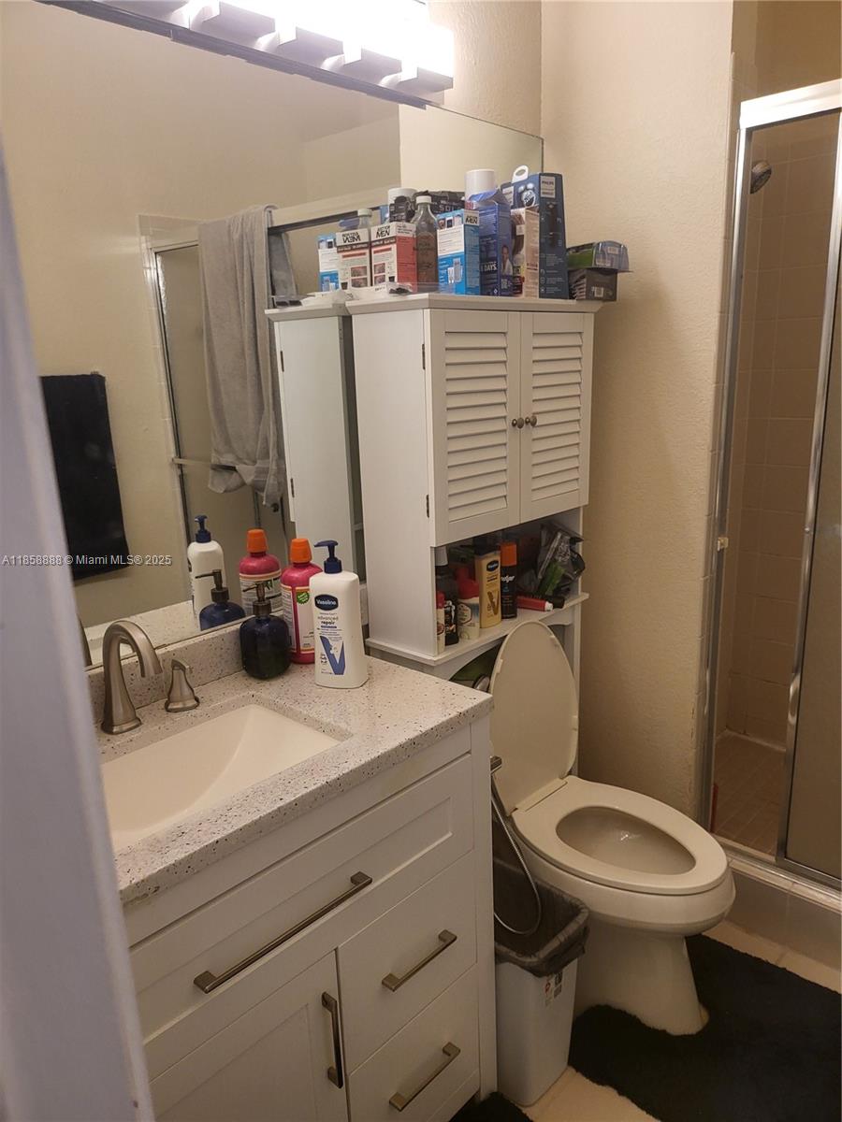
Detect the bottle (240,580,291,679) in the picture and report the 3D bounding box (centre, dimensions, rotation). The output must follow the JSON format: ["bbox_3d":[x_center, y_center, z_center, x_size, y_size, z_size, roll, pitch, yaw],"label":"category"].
[{"bbox_3d":[-0.295,0.127,1.457,0.093,0.177,0.094,-2,14,1],"label":"bottle"}]

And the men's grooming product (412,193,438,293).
[{"bbox_3d":[0.010,-0.638,1.595,0.056,0.204,0.056,-2,14,1],"label":"men's grooming product"}]

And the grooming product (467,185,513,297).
[{"bbox_3d":[0.137,-0.630,1.585,0.076,0.185,0.041,11,19,43],"label":"grooming product"}]

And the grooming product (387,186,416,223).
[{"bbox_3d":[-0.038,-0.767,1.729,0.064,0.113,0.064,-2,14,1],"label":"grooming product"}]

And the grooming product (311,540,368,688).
[{"bbox_3d":[-0.154,0.093,1.397,0.089,0.262,0.058,1,15,12],"label":"grooming product"}]

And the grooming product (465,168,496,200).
[{"bbox_3d":[0.133,-0.710,1.717,0.066,0.270,0.066,11,20,41],"label":"grooming product"}]

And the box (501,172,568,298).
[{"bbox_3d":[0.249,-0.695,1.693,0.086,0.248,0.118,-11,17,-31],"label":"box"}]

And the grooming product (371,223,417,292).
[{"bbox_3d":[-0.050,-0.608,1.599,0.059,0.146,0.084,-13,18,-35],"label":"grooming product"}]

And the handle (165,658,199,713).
[{"bbox_3d":[-0.420,0.212,1.356,0.059,0.085,0.059,11,19,43],"label":"handle"}]

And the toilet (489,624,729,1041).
[{"bbox_3d":[0.344,0.558,1.764,0.743,0.856,0.417,11,19,43],"label":"toilet"}]

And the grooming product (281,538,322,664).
[{"bbox_3d":[-0.227,0.078,1.519,0.084,0.248,0.084,-2,14,1],"label":"grooming product"}]

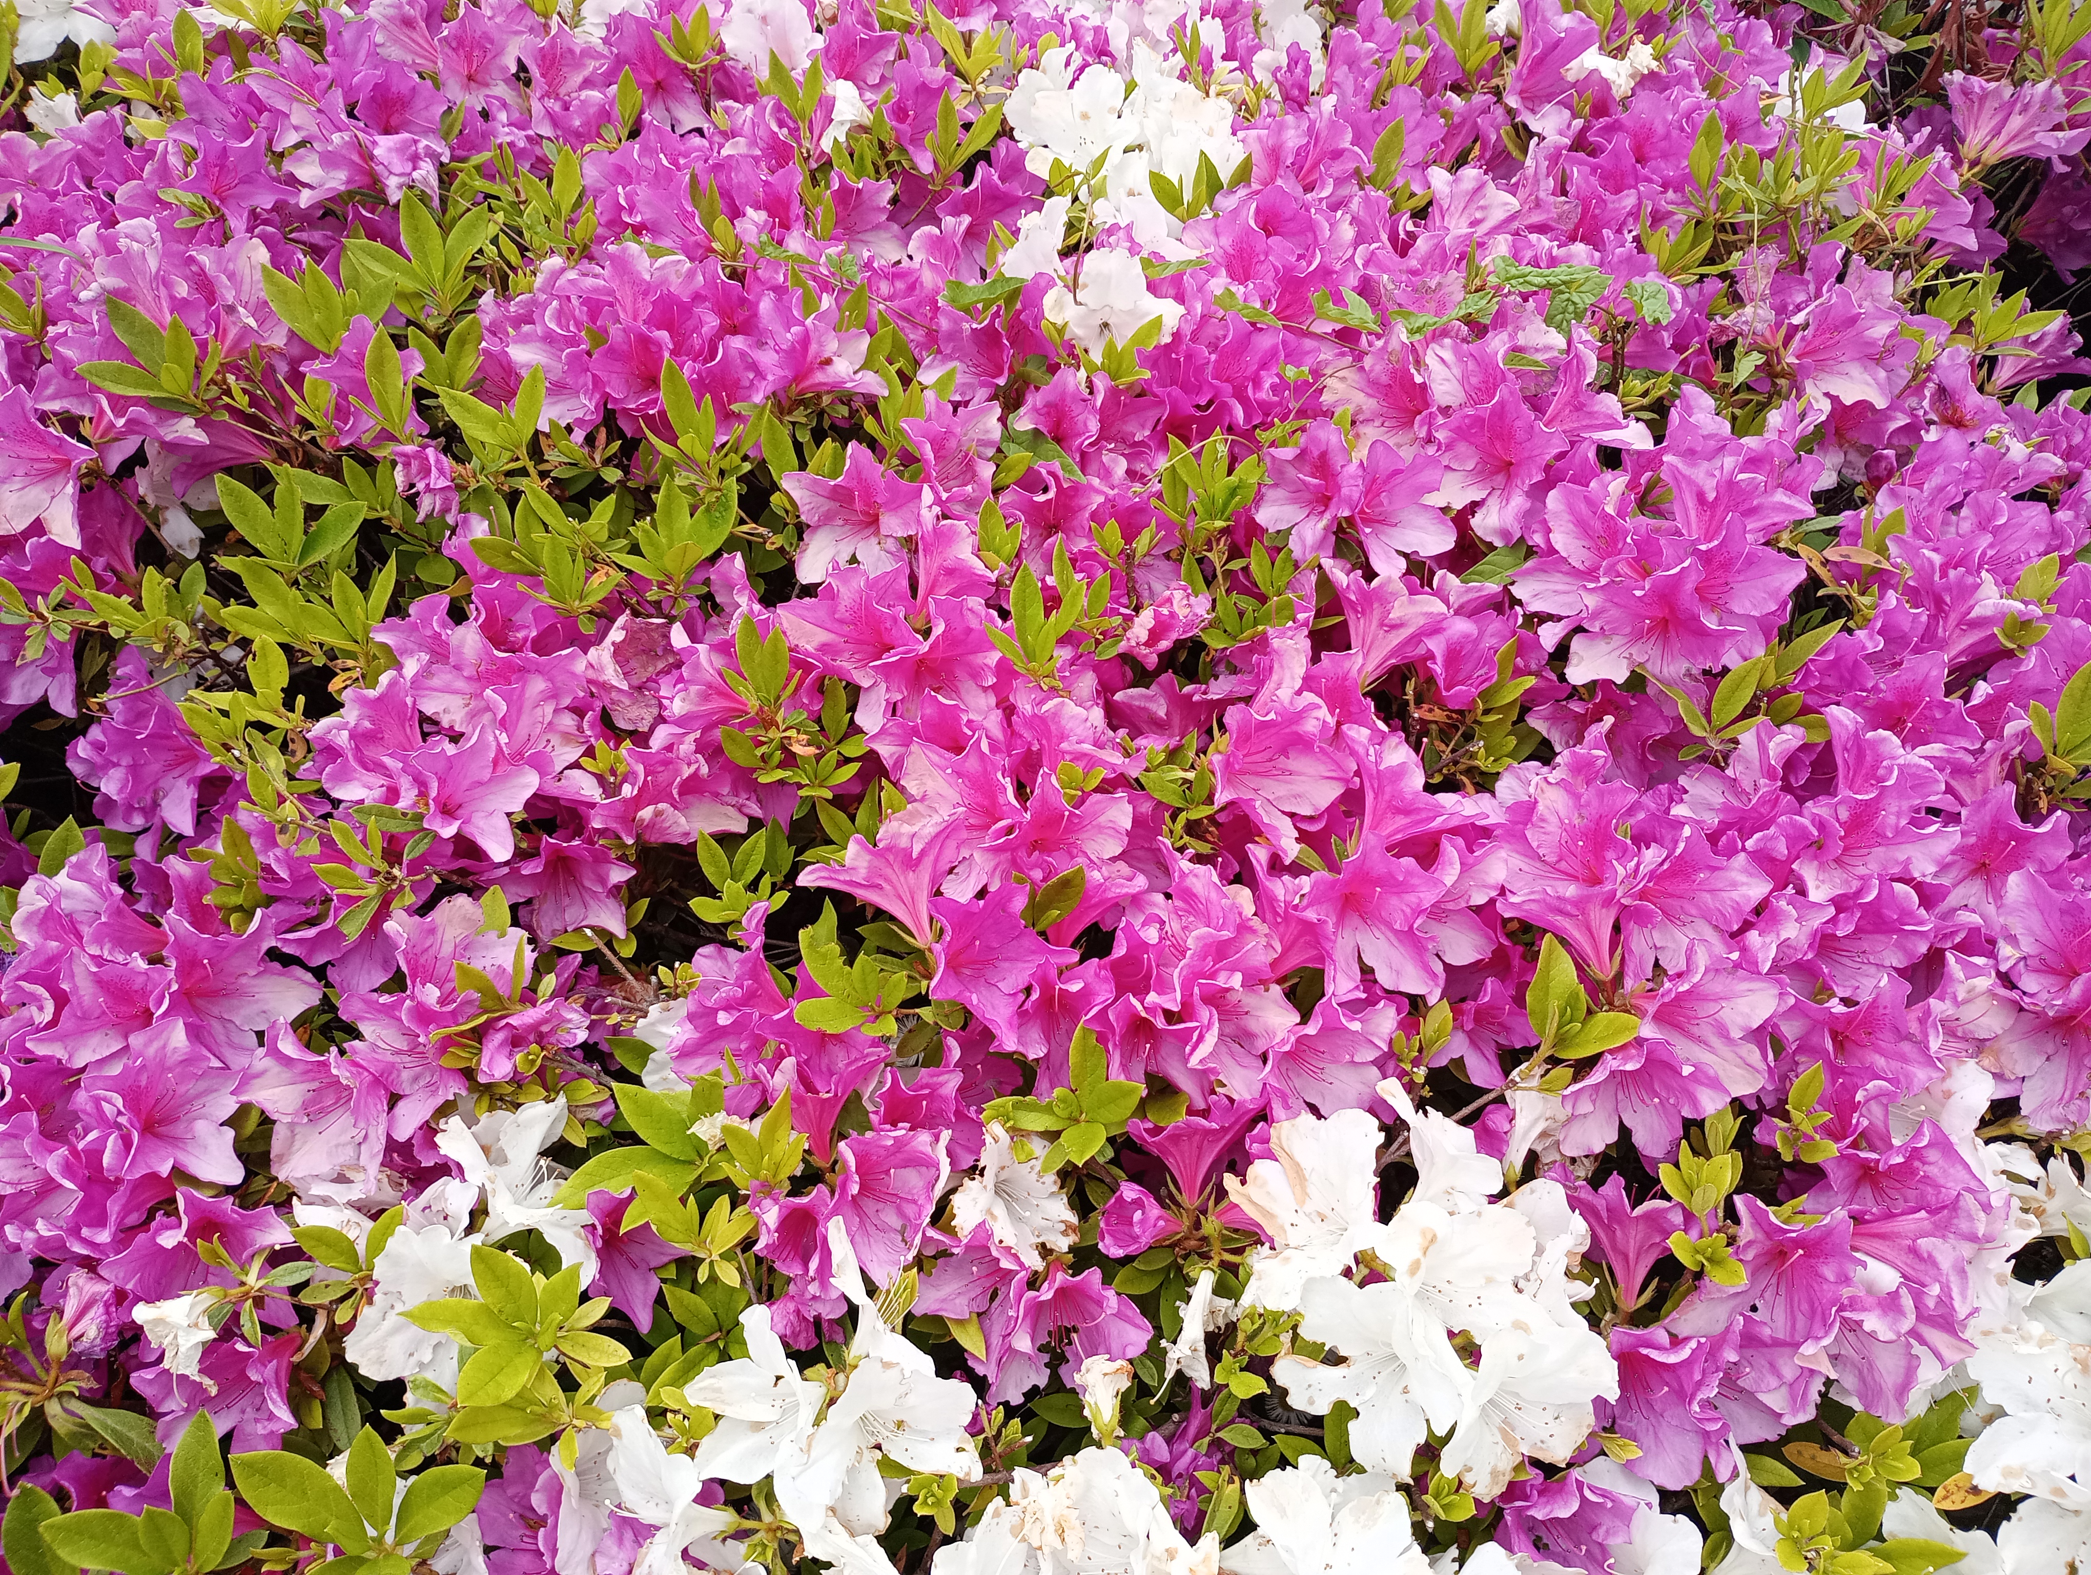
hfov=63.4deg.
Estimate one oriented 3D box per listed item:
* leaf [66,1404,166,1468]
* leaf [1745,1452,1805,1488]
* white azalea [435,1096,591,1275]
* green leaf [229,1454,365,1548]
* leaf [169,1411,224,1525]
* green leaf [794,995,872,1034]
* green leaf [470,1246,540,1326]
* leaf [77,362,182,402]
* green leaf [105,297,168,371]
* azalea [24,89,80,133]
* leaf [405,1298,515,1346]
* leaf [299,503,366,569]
[{"bbox_3d":[-0.337,0.235,0.615,0.042,0.009,0.016,30,58,3],"label":"leaf"},{"bbox_3d":[0.301,0.284,0.708,0.030,0.008,0.017,20,51,29],"label":"leaf"},{"bbox_3d":[-0.226,0.169,0.720,0.066,0.050,0.062,46,56,-2],"label":"white azalea"},{"bbox_3d":[-0.260,0.248,0.590,0.056,0.011,0.023,37,57,-5],"label":"green leaf"},{"bbox_3d":[-0.328,0.266,0.655,0.022,0.054,0.009,9,11,-1],"label":"leaf"},{"bbox_3d":[-0.088,0.094,0.700,0.032,0.007,0.015,2,62,-8],"label":"green leaf"},{"bbox_3d":[-0.215,0.199,0.673,0.025,0.009,0.041,-40,86,-12],"label":"green leaf"},{"bbox_3d":[-0.517,-0.229,0.958,0.058,0.010,0.022,15,43,-15],"label":"leaf"},{"bbox_3d":[-0.460,-0.229,0.860,0.022,0.009,0.048,-43,99,-23],"label":"green leaf"},{"bbox_3d":[-0.556,-0.378,0.950,0.036,0.030,0.031,3,79,12],"label":"azalea"},{"bbox_3d":[-0.202,0.186,0.590,0.043,0.009,0.017,12,64,-6],"label":"leaf"},{"bbox_3d":[-0.341,-0.120,0.810,0.044,0.010,0.019,-43,75,6],"label":"leaf"}]

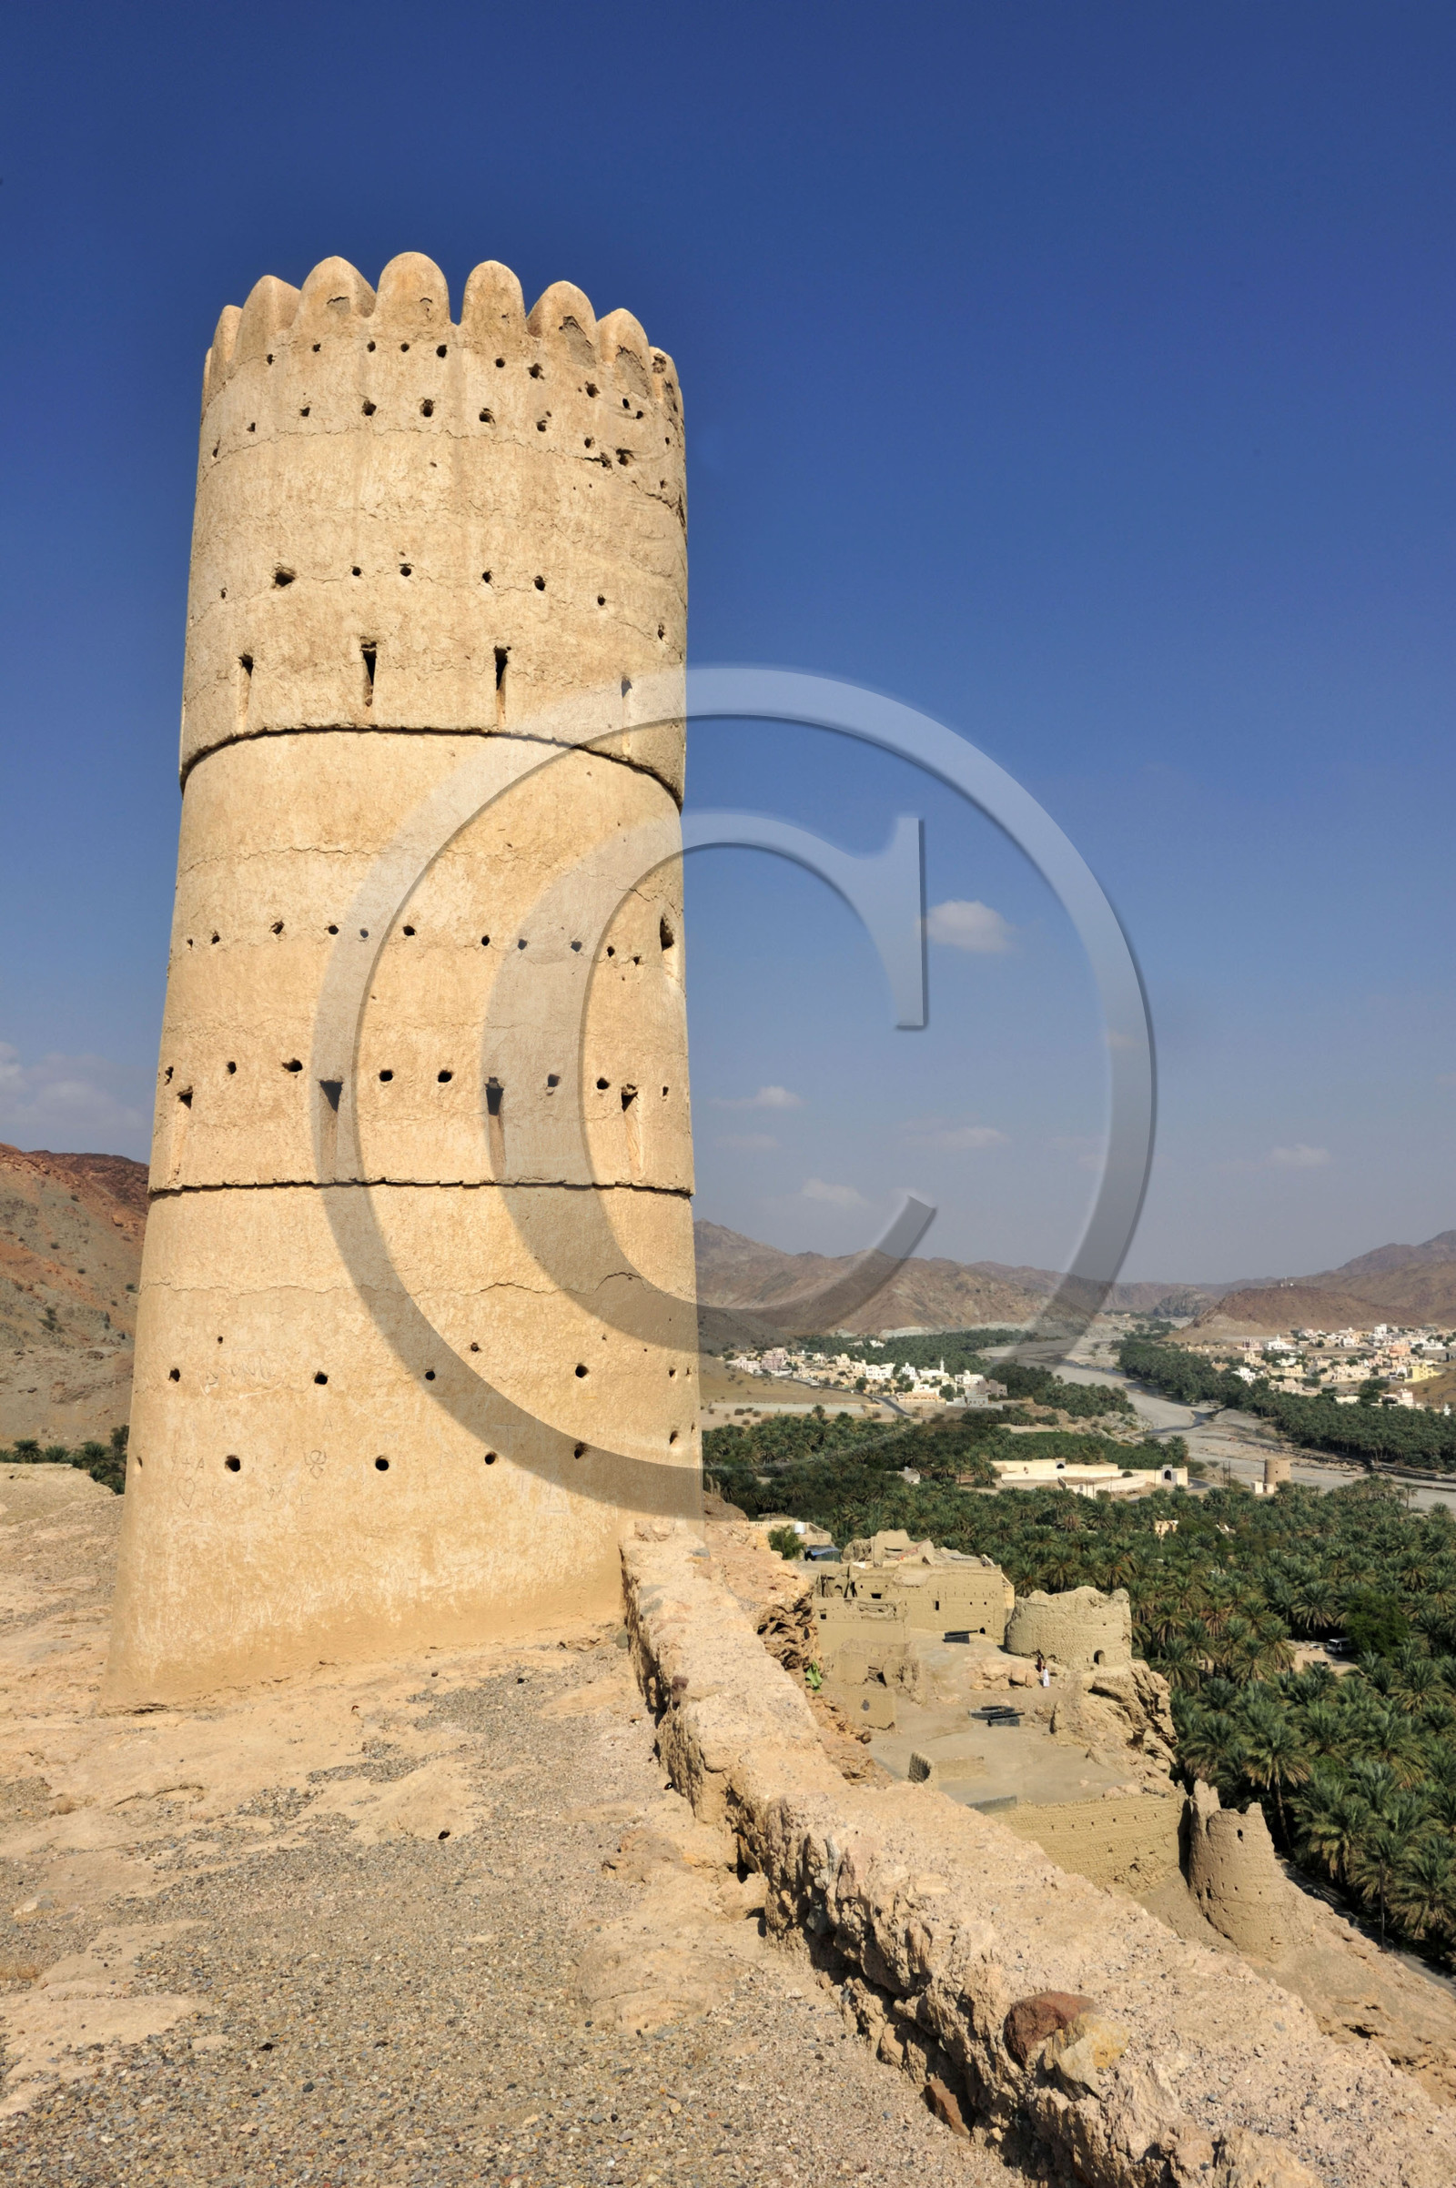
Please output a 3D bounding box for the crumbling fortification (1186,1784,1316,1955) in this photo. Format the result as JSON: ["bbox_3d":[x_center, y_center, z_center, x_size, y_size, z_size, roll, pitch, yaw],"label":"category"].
[{"bbox_3d":[33.940,50.340,103.000,7.600,9.200,7.300,0,-7,0],"label":"crumbling fortification"}]

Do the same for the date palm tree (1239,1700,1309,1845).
[{"bbox_3d":[49.590,61.690,143.000,6.300,12.200,6.300,0,-7,0],"label":"date palm tree"}]

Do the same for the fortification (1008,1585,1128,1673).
[{"bbox_3d":[28.280,44.030,131.000,10.200,5.900,9.900,0,-7,0],"label":"fortification"}]

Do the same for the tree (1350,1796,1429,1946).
[{"bbox_3d":[50.950,60.220,122.000,6.200,10.800,6.200,0,-7,0],"label":"tree"}]

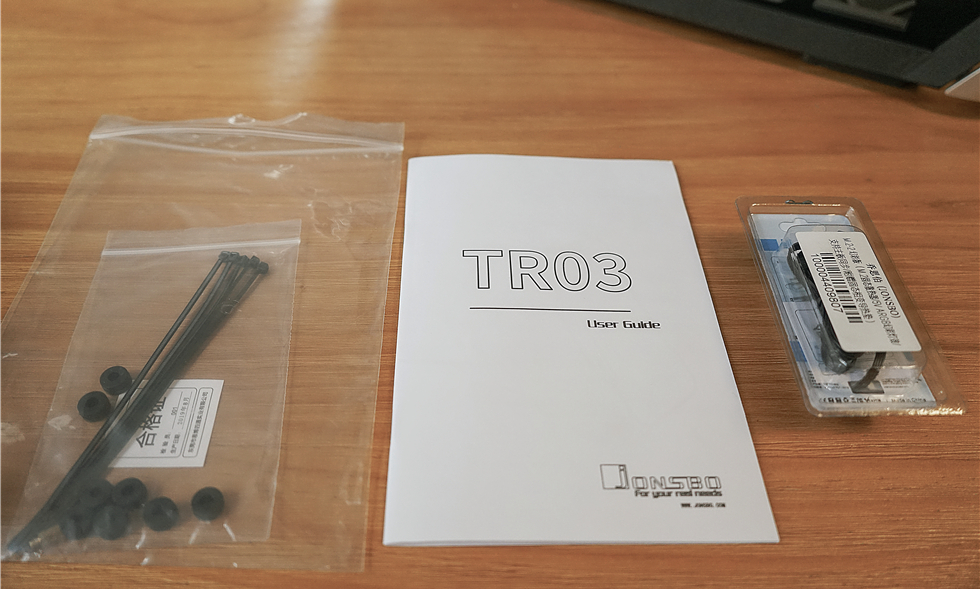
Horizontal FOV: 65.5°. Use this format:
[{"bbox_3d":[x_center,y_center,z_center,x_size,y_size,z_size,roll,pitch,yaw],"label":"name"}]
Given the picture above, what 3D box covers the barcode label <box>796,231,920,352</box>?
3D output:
[{"bbox_3d":[0.157,-0.003,0.327,0.032,0.001,0.067,1,51,-3],"label":"barcode label"}]

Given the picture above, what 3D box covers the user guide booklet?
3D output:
[{"bbox_3d":[0.031,0.008,0.337,0.141,0.004,0.210,0,50,-3],"label":"user guide booklet"}]

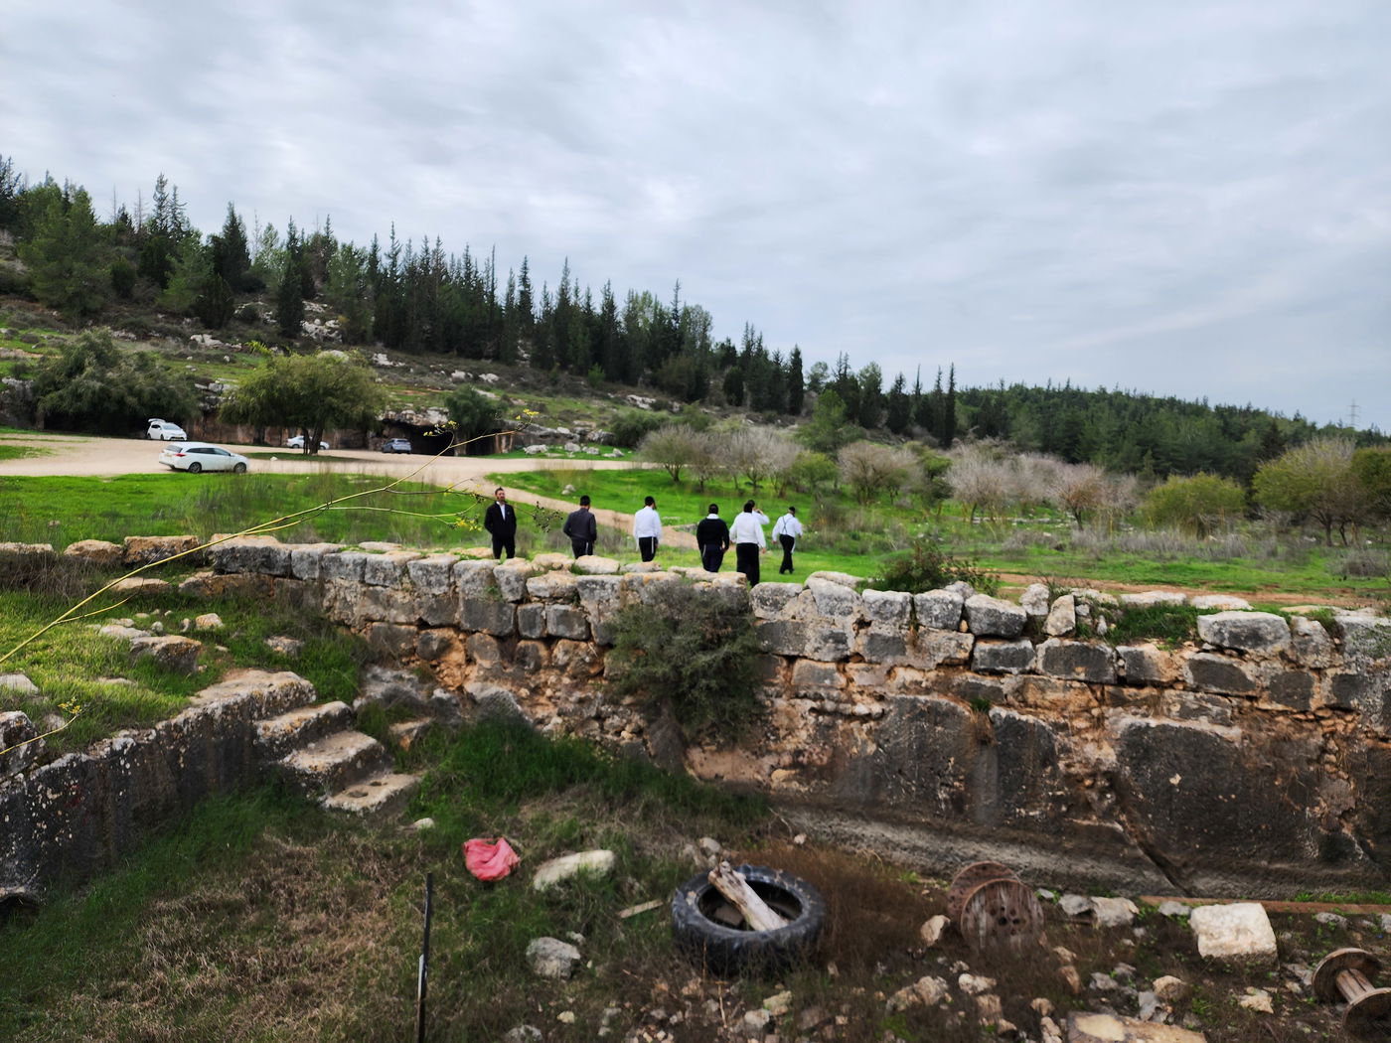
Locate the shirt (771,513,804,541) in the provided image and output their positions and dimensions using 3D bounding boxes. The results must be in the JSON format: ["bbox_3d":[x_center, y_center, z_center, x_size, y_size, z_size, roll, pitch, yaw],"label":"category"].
[{"bbox_3d":[2.365,0.148,23.800,0.760,0.740,0.420,1,2,20],"label":"shirt"}]

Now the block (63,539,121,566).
[{"bbox_3d":[-8.817,0.460,13.500,0.750,0.380,0.500,0,2,-5],"label":"block"}]

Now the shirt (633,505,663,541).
[{"bbox_3d":[-0.859,0.025,16.650,0.520,0.650,0.300,2,5,14],"label":"shirt"}]

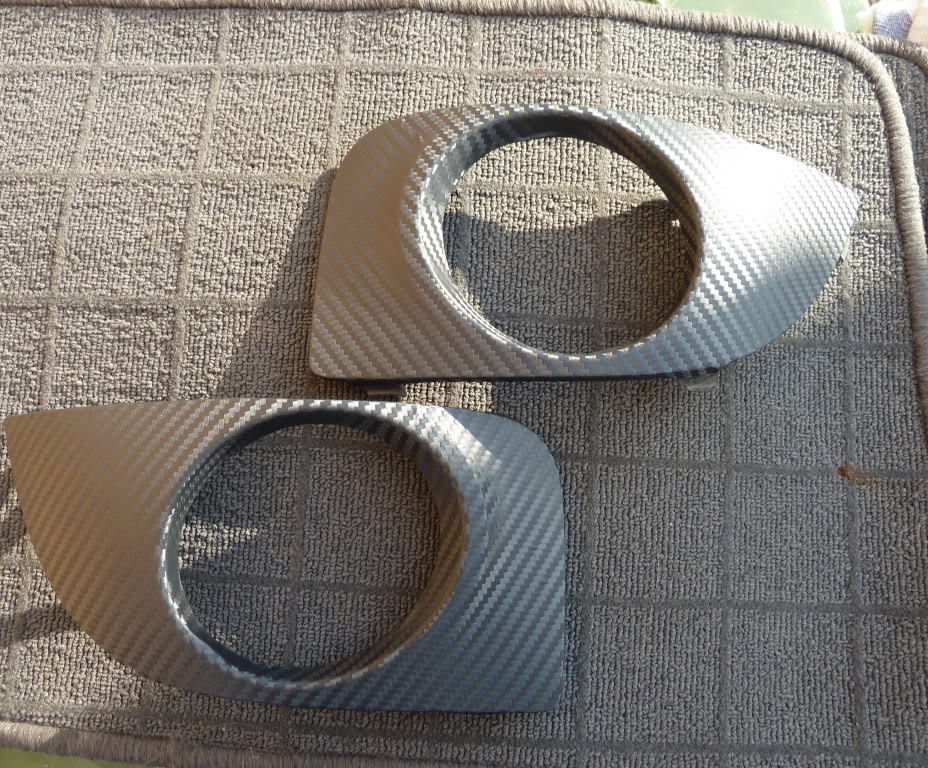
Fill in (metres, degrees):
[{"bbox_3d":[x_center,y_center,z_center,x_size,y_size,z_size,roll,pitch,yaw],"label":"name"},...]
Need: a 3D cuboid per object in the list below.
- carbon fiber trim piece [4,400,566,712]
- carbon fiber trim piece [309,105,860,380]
[{"bbox_3d":[-0.075,0.069,0.300,0.234,0.055,0.122,2,82,-1],"label":"carbon fiber trim piece"},{"bbox_3d":[0.057,-0.057,0.322,0.240,0.055,0.117,2,82,-1],"label":"carbon fiber trim piece"}]

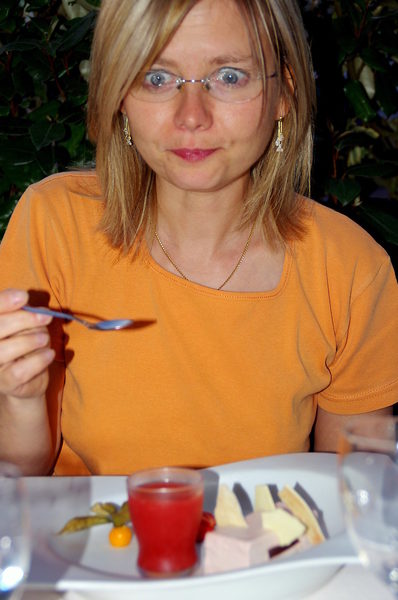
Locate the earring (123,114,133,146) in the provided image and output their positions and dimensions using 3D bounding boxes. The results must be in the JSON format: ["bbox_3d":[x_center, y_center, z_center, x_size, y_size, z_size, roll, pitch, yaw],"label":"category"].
[{"bbox_3d":[-0.066,-0.157,1.262,0.009,0.031,0.009,1,7,4],"label":"earring"}]

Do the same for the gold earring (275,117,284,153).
[{"bbox_3d":[0.074,-0.152,1.253,0.009,0.033,0.009,1,7,4],"label":"gold earring"}]

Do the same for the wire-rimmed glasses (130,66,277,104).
[{"bbox_3d":[0.001,-0.197,1.217,0.135,0.042,0.140,2,15,4],"label":"wire-rimmed glasses"}]

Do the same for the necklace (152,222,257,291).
[{"bbox_3d":[0.006,-0.049,1.283,0.118,0.092,0.115,0,7,0],"label":"necklace"}]

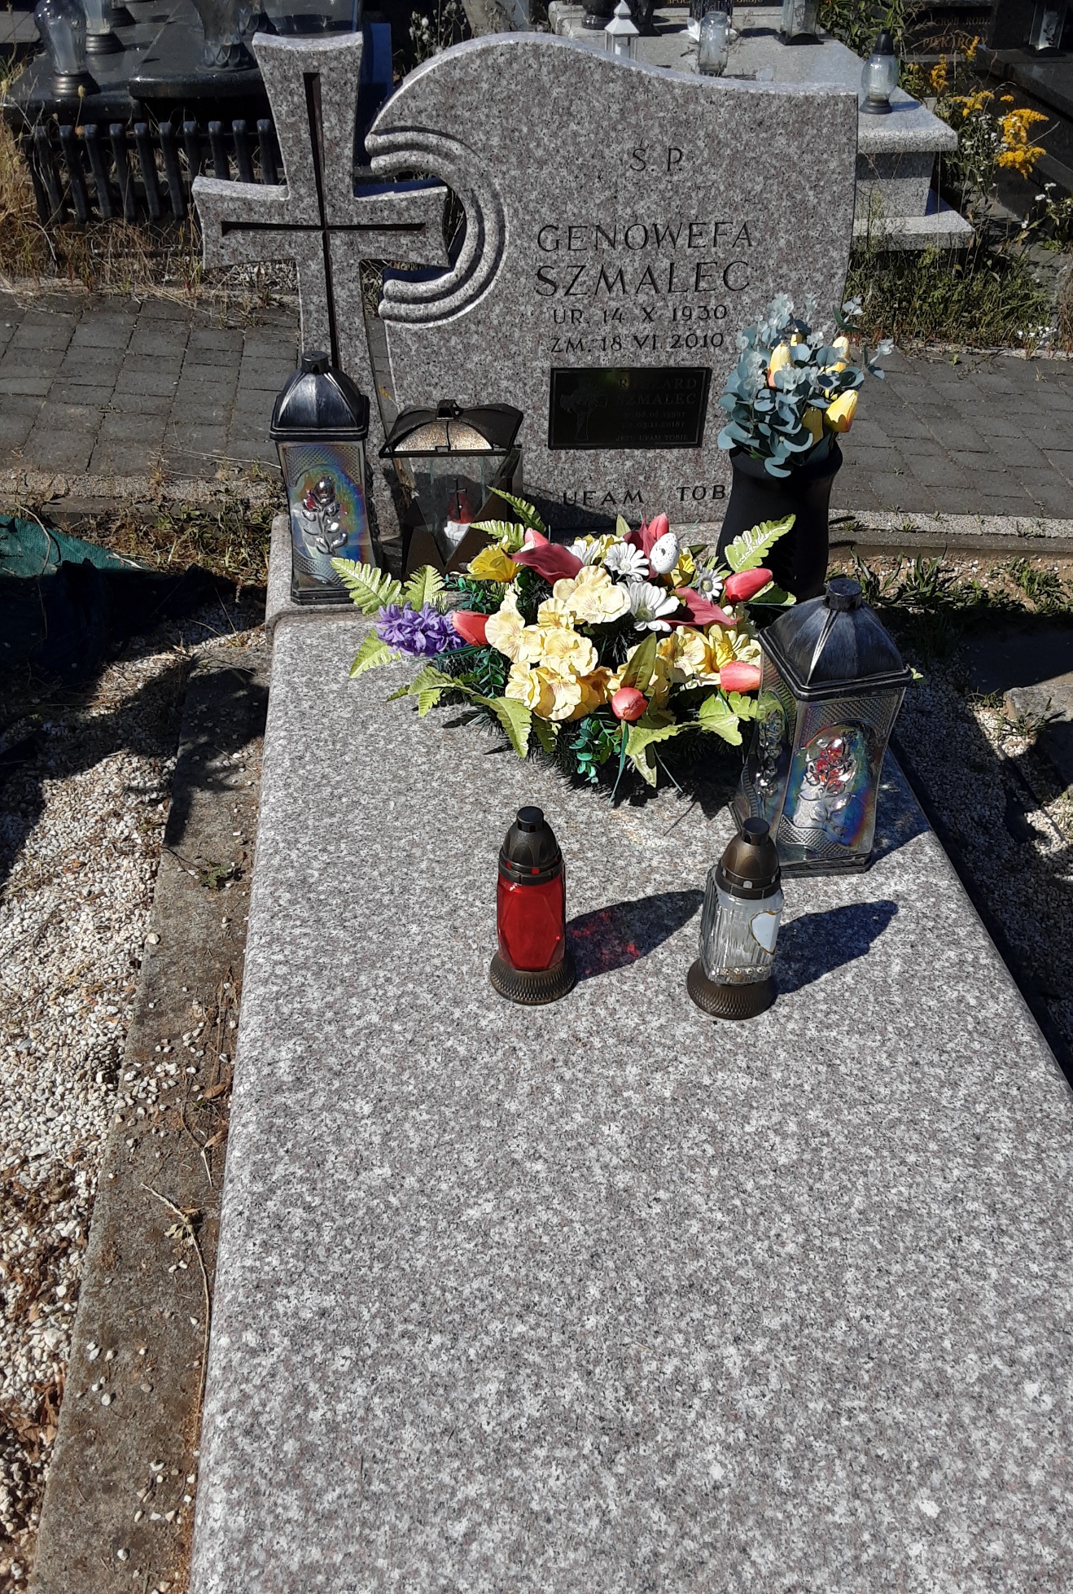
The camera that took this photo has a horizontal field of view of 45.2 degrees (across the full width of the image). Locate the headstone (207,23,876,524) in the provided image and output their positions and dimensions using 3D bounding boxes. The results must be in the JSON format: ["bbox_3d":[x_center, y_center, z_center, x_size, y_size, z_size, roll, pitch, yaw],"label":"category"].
[{"bbox_3d":[-0.002,-0.714,1.871,0.912,0.674,0.084,-3,39,-6],"label":"headstone"}]

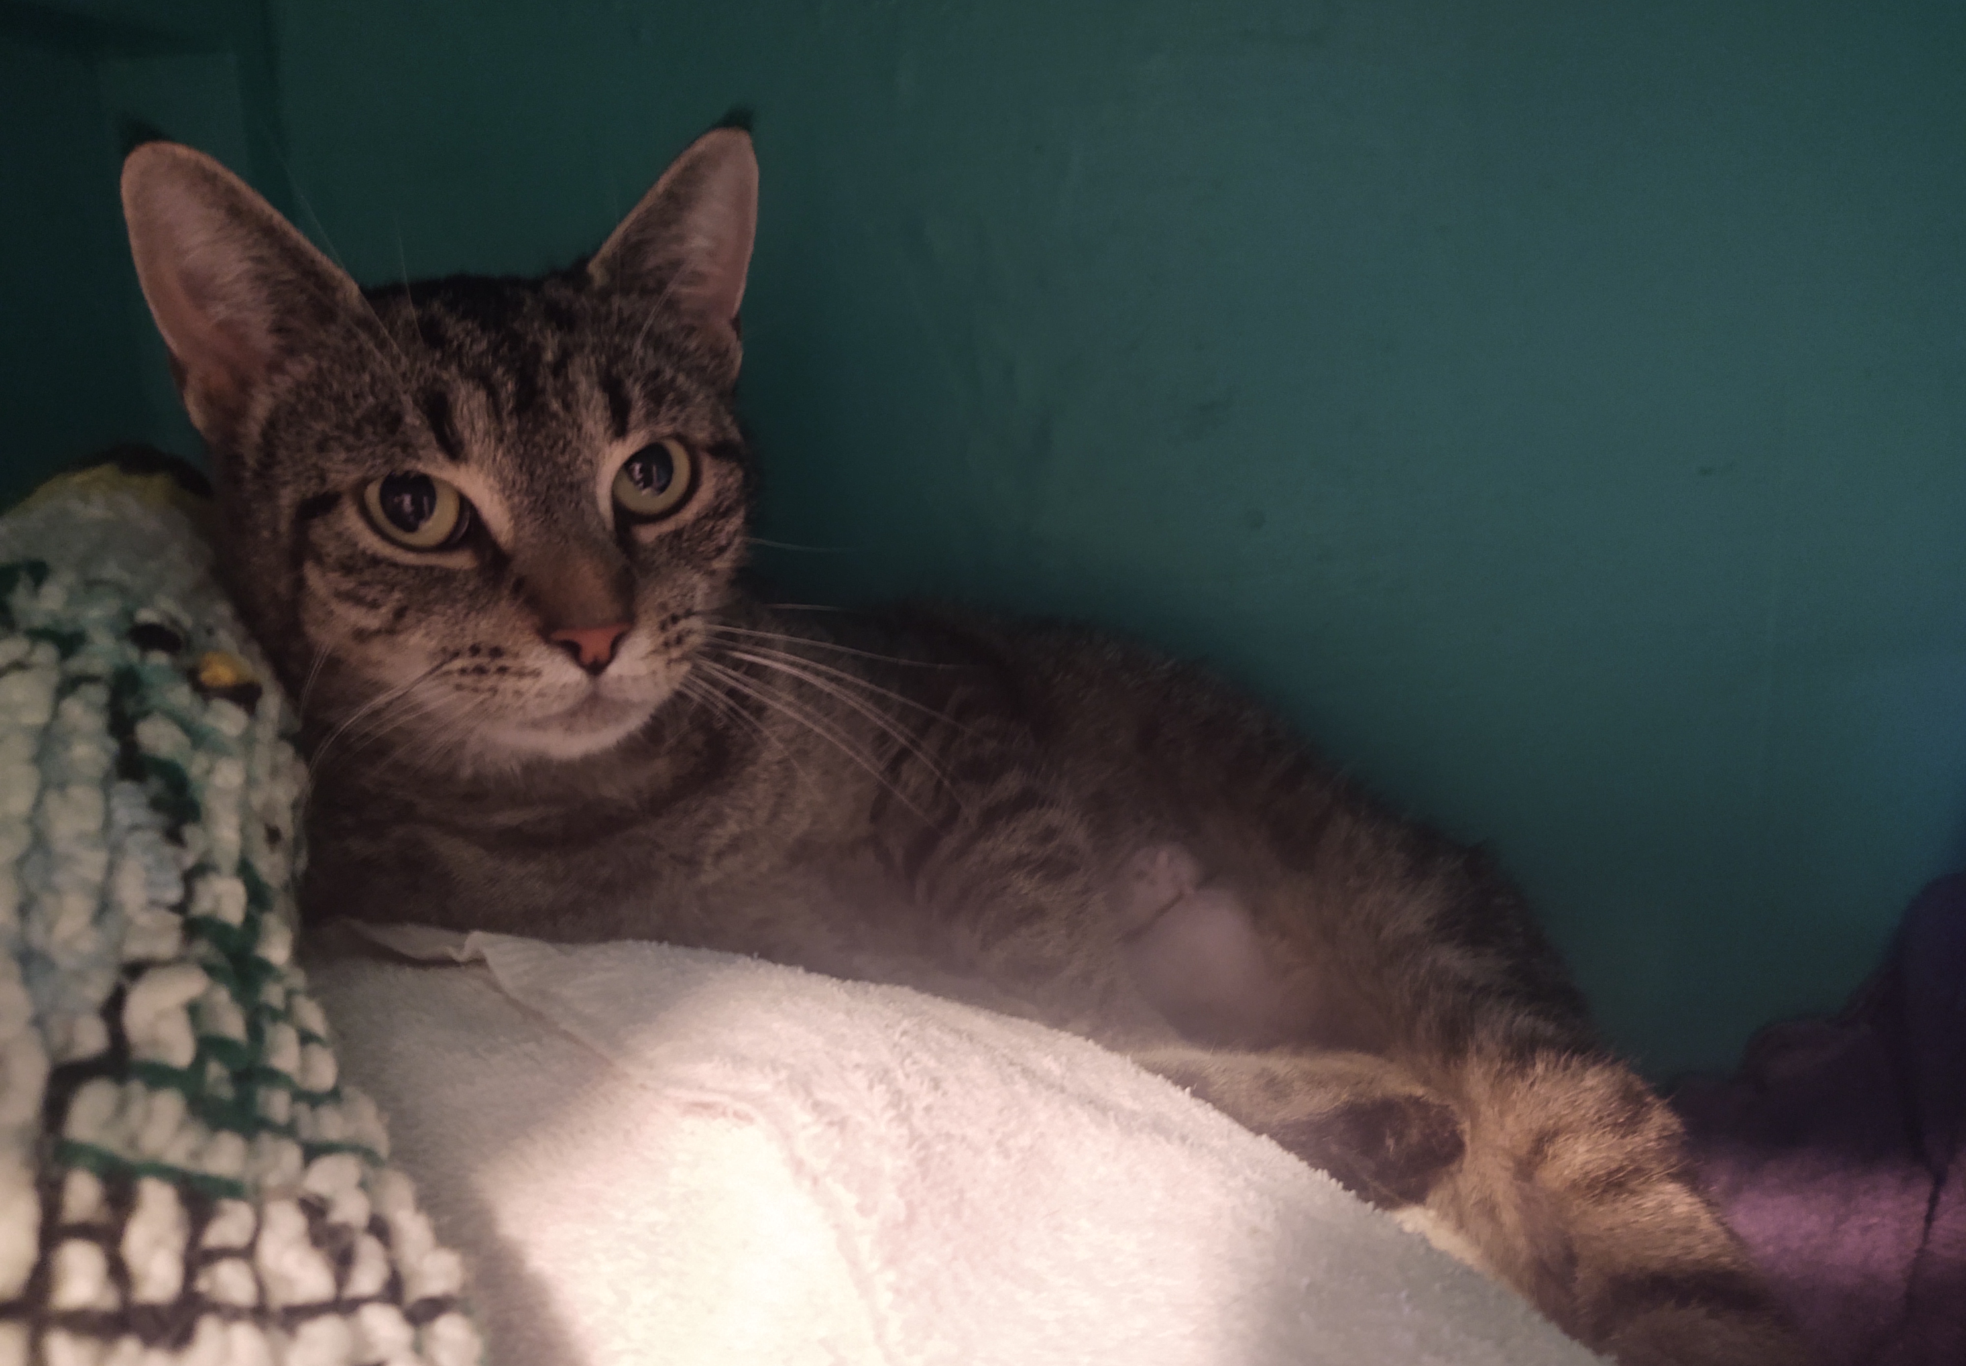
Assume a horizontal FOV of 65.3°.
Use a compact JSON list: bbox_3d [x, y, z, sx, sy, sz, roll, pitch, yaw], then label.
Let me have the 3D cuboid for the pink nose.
[{"bbox_3d":[-0.068,-0.006,0.264,0.013,0.009,0.009,-10,12,-27],"label":"pink nose"}]

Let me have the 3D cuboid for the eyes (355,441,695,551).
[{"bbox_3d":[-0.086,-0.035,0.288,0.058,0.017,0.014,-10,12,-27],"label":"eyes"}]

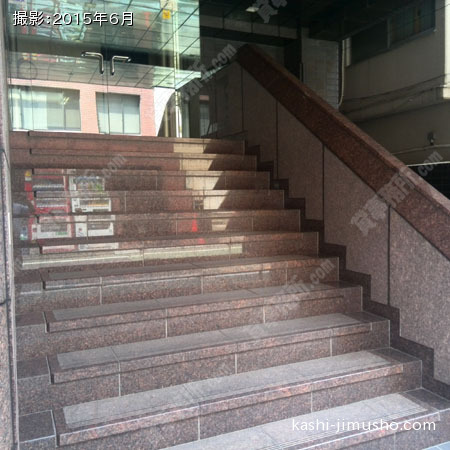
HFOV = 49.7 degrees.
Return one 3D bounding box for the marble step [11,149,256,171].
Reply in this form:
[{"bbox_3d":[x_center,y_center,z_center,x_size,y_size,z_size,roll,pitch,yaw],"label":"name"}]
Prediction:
[{"bbox_3d":[-0.755,-0.574,4.420,2.194,0.172,0.277,-3,4,-23],"label":"marble step"}]

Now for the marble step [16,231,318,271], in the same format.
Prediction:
[{"bbox_3d":[-0.327,0.176,3.489,2.194,0.172,0.277,-3,4,-23],"label":"marble step"}]

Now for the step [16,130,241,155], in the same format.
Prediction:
[{"bbox_3d":[-0.848,-0.748,4.626,2.192,0.172,0.310,-2,4,-25],"label":"step"}]

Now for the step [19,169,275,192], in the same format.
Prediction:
[{"bbox_3d":[-0.648,-0.386,4.187,2.194,0.172,0.277,-3,4,-23],"label":"step"}]

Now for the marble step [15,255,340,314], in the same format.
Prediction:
[{"bbox_3d":[-0.219,0.363,3.256,2.194,0.172,0.277,-3,4,-23],"label":"marble step"}]

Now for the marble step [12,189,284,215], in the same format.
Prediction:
[{"bbox_3d":[-0.541,-0.199,3.954,2.194,0.172,0.277,-3,4,-23],"label":"marble step"}]

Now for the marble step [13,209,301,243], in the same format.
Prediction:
[{"bbox_3d":[-0.434,-0.012,3.722,2.194,0.172,0.277,-3,4,-23],"label":"marble step"}]

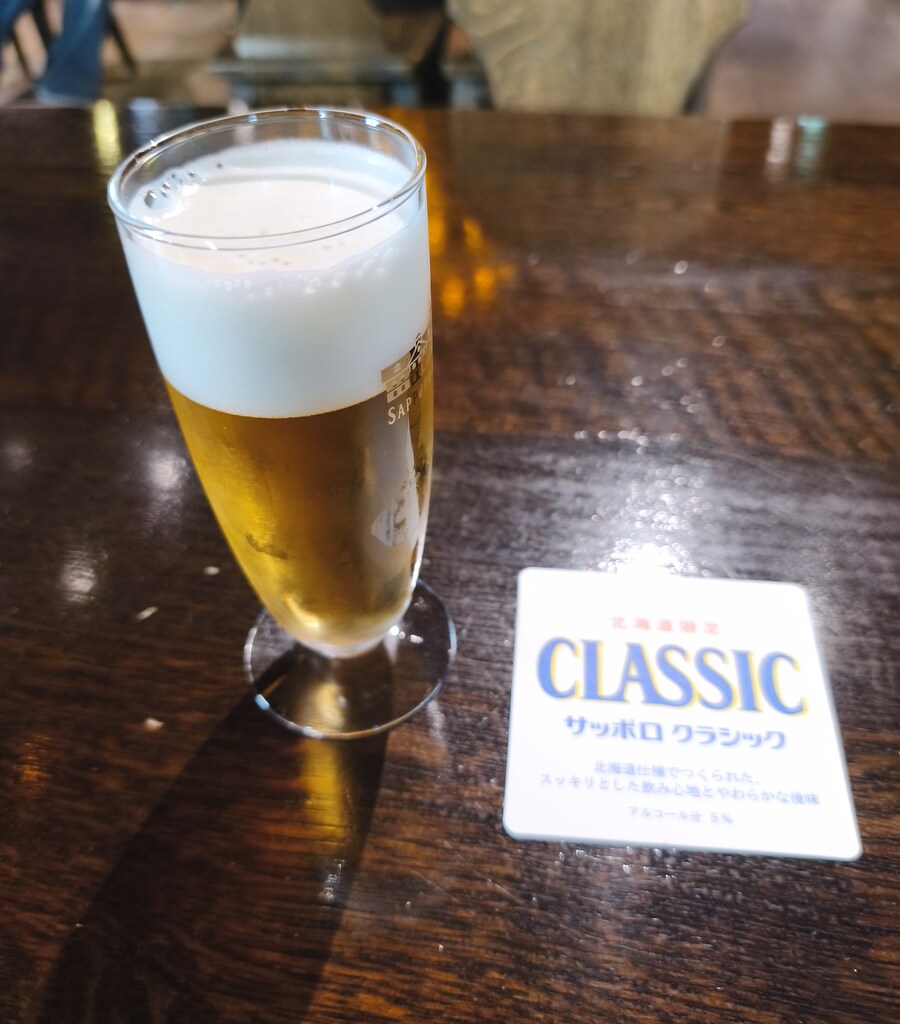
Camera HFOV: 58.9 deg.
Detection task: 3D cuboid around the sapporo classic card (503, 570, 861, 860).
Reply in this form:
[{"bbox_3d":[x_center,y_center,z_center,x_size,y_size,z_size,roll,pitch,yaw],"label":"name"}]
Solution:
[{"bbox_3d":[0.066,0.055,0.240,0.093,0.002,0.093,4,45,5],"label":"sapporo classic card"}]

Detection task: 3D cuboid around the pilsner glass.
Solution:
[{"bbox_3d":[-0.032,-0.011,0.201,0.067,0.151,0.067,-1,45,1],"label":"pilsner glass"}]

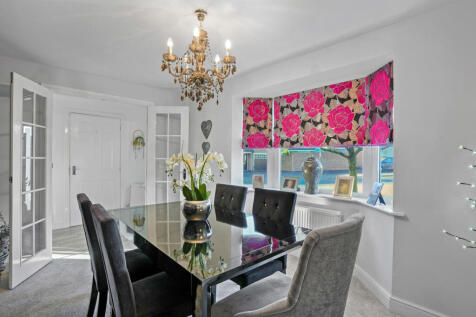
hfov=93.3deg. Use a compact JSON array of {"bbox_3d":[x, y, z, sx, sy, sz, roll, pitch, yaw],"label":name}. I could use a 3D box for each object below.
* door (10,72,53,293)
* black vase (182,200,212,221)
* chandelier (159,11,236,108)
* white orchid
[{"bbox_3d":[-2.155,0.215,2.365,0.045,1.990,0.585,0,0,-9],"label":"door"},{"bbox_3d":[-0.316,0.397,1.745,0.225,0.140,0.225,0,0,0],"label":"black vase"},{"bbox_3d":[-0.285,-0.752,1.720,0.560,0.775,0.550,0,0,0],"label":"chandelier"},{"bbox_3d":[-0.320,0.130,1.735,0.480,0.385,0.330,0,0,0],"label":"white orchid"}]

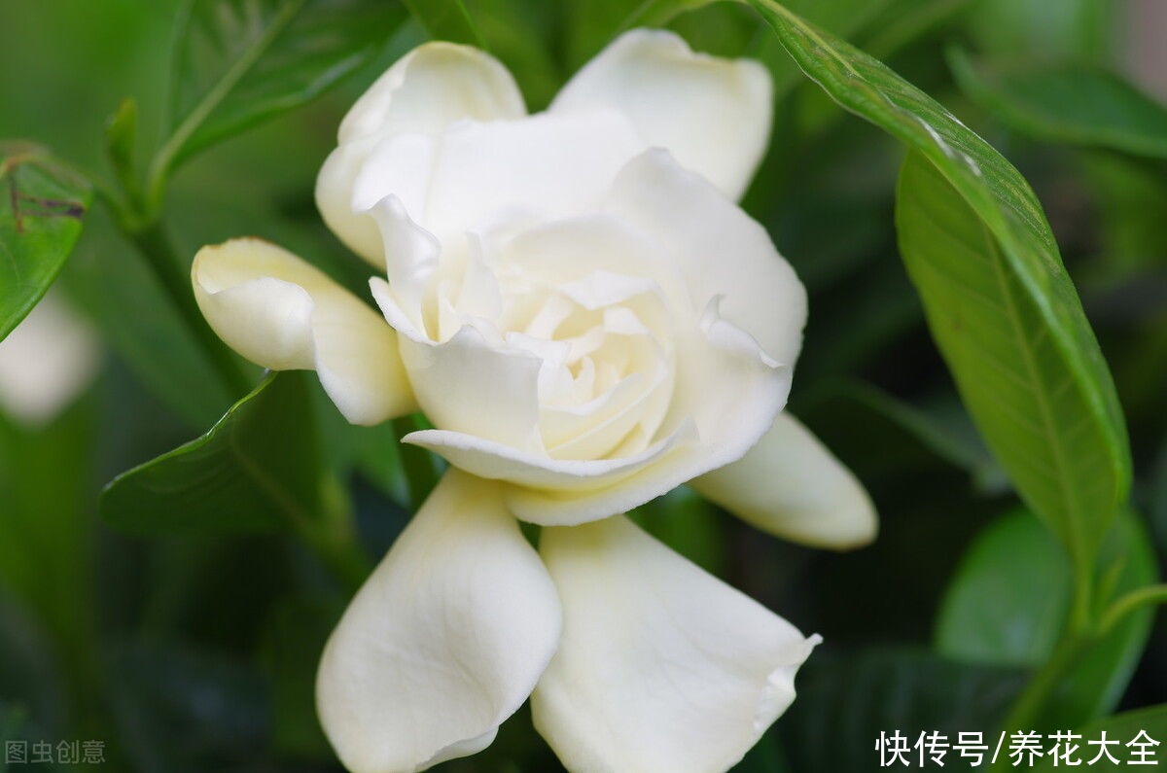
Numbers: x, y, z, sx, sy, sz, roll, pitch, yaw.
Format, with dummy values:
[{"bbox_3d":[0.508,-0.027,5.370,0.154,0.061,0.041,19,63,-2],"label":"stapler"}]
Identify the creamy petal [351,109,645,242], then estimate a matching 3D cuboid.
[{"bbox_3d":[-0.010,-0.024,0.555,0.033,0.016,0.010,3,-15,1],"label":"creamy petal"}]

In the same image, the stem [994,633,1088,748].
[{"bbox_3d":[0.054,0.036,0.575,0.004,0.015,0.004,30,6,3],"label":"stem"}]

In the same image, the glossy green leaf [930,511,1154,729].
[{"bbox_3d":[0.057,0.029,0.600,0.026,0.027,0.009,6,-12,7],"label":"glossy green leaf"}]

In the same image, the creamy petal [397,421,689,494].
[{"bbox_3d":[-0.004,0.008,0.547,0.033,0.008,0.012,-1,12,-3],"label":"creamy petal"}]

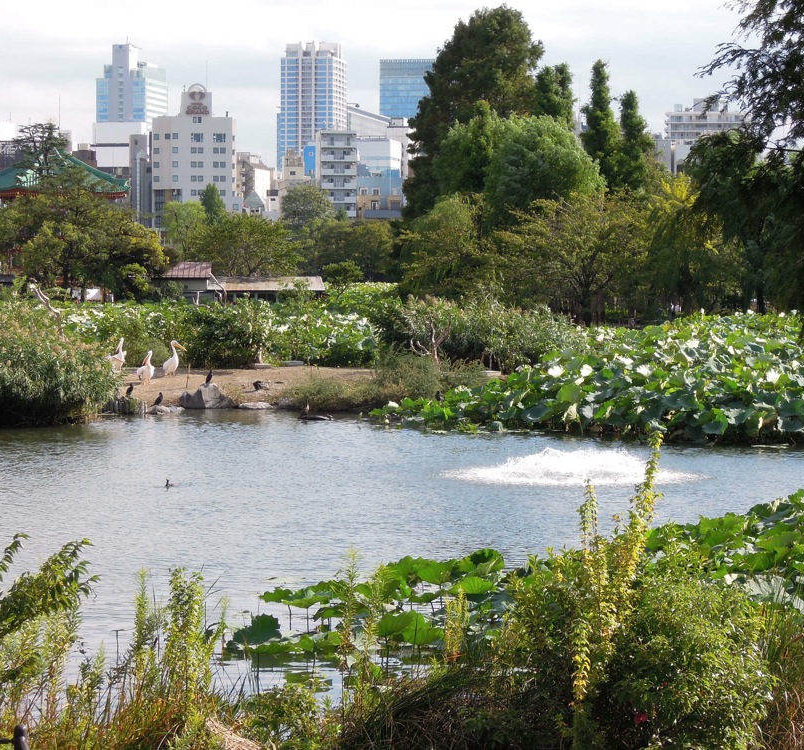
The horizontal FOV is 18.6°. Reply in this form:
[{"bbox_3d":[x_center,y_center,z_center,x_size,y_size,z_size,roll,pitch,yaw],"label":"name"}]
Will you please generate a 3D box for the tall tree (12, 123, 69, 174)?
[{"bbox_3d":[-28.134,-12.671,191.635,5.200,14.021,5.200,0,2,0],"label":"tall tree"}]

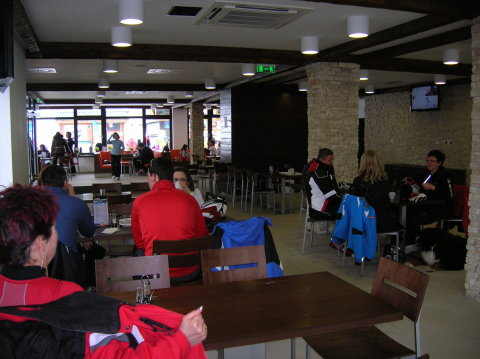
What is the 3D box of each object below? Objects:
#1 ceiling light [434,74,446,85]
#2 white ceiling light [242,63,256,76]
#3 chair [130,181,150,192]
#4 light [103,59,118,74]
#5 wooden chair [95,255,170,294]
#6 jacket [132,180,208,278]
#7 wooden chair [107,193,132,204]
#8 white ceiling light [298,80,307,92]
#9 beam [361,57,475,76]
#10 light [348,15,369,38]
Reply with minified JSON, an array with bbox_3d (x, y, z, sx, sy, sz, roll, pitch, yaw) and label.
[{"bbox_3d":[4.092,-2.050,9.616,0.225,0.205,0.225,-2,6,-18],"label":"ceiling light"},{"bbox_3d":[0.162,-1.927,8.199,0.231,0.222,0.231,-1,6,0],"label":"white ceiling light"},{"bbox_3d":[-1.429,0.496,7.345,0.448,0.837,0.542,-3,6,-18],"label":"chair"},{"bbox_3d":[-2.062,-1.819,7.529,0.225,0.205,0.225,-2,6,-18],"label":"light"},{"bbox_3d":[-0.596,0.941,2.799,0.448,0.837,0.542,-3,6,-18],"label":"wooden chair"},{"bbox_3d":[-0.568,0.391,3.786,0.561,0.739,0.414,-3,6,-18],"label":"jacket"},{"bbox_3d":[-1.589,0.612,5.878,0.440,0.840,0.500,-2,6,-18],"label":"wooden chair"},{"bbox_3d":[1.516,-2.250,11.414,0.225,0.205,0.225,-2,6,-18],"label":"white ceiling light"},{"bbox_3d":[3.009,-1.919,7.985,2.550,0.175,0.320,-2,6,-18],"label":"beam"},{"bbox_3d":[1.352,-1.727,5.343,0.235,0.190,0.235,-2,6,-18],"label":"light"}]

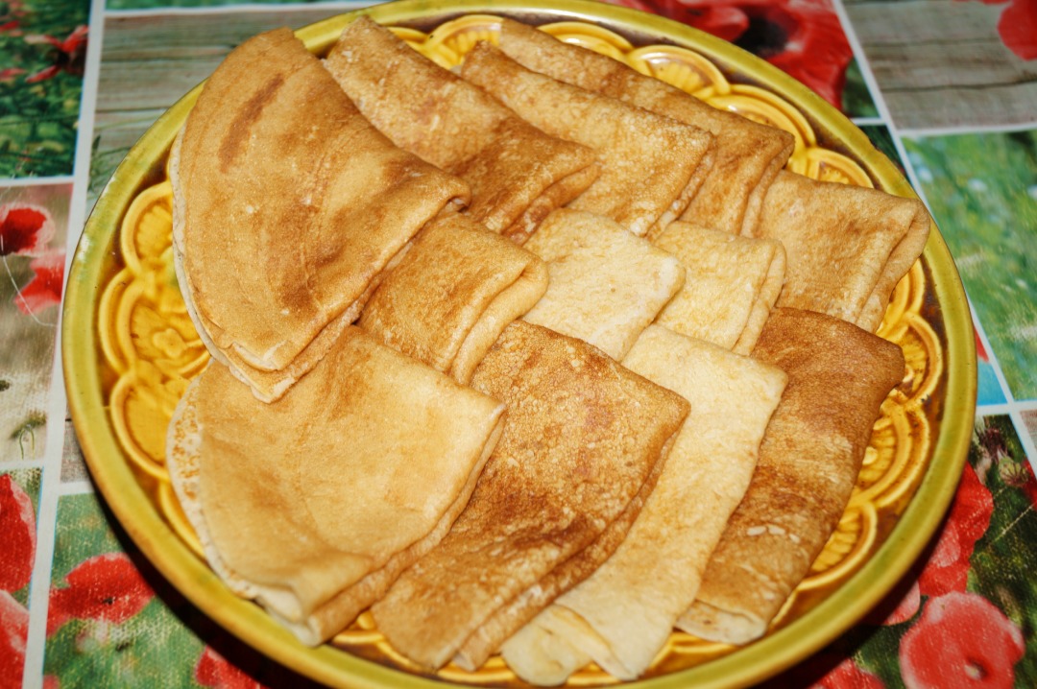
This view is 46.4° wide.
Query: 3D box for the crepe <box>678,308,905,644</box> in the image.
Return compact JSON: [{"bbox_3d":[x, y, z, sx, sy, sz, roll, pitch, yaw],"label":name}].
[{"bbox_3d":[0.089,0.048,0.417,0.054,0.019,0.128,25,57,13],"label":"crepe"}]

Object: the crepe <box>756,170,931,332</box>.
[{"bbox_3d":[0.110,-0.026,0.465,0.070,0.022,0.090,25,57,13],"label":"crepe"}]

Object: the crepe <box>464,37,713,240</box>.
[{"bbox_3d":[0.015,-0.080,0.497,0.113,0.021,0.068,25,57,13],"label":"crepe"}]

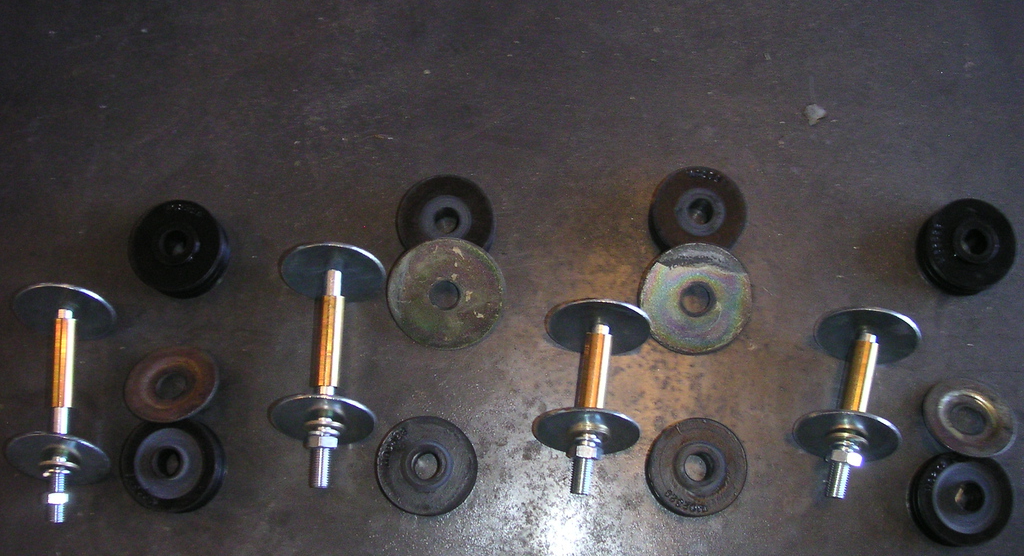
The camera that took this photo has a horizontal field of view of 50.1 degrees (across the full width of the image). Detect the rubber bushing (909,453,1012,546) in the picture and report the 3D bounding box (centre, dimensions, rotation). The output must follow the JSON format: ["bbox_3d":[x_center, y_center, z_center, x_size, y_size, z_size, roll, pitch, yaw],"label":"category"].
[{"bbox_3d":[0.281,0.138,0.685,0.061,0.022,0.061,1,77,-2],"label":"rubber bushing"}]

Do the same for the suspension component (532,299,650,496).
[{"bbox_3d":[0.049,0.073,0.670,0.065,0.062,0.117,8,77,-1],"label":"suspension component"}]

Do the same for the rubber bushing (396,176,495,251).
[{"bbox_3d":[-0.044,-0.036,0.713,0.061,0.020,0.061,1,77,-2],"label":"rubber bushing"}]

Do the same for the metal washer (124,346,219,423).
[{"bbox_3d":[-0.187,0.058,0.602,0.050,0.006,0.050,0,51,-4],"label":"metal washer"}]

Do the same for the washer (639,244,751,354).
[{"bbox_3d":[0.104,0.012,0.618,0.062,0.004,0.062,0,93,1],"label":"washer"}]

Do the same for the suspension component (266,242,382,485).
[{"bbox_3d":[-0.100,0.049,0.591,0.058,0.055,0.125,1,78,0],"label":"suspension component"}]

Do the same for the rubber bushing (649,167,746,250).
[{"bbox_3d":[0.122,-0.042,0.721,0.061,0.020,0.061,1,77,-2],"label":"rubber bushing"}]

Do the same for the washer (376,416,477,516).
[{"bbox_3d":[-0.053,0.116,0.676,0.061,0.022,0.061,1,77,-2],"label":"washer"}]

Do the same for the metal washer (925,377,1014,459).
[{"bbox_3d":[0.252,0.076,0.602,0.050,0.006,0.050,0,51,-4],"label":"metal washer"}]

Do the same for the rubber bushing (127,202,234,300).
[{"bbox_3d":[-0.188,-0.016,0.621,0.052,0.020,0.052,0,78,-1],"label":"rubber bushing"}]

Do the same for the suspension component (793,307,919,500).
[{"bbox_3d":[0.211,0.078,0.675,0.065,0.062,0.117,14,77,1],"label":"suspension component"}]

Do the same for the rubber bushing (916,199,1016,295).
[{"bbox_3d":[0.299,-0.020,0.721,0.061,0.025,0.061,1,77,-2],"label":"rubber bushing"}]

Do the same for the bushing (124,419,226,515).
[{"bbox_3d":[-0.184,0.103,0.596,0.050,0.020,0.050,0,78,-1],"label":"bushing"}]

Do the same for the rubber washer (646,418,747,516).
[{"bbox_3d":[0.101,0.104,0.599,0.052,0.019,0.052,0,78,-1],"label":"rubber washer"}]

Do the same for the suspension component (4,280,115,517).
[{"bbox_3d":[-0.241,0.068,0.585,0.057,0.055,0.121,-2,78,-1],"label":"suspension component"}]

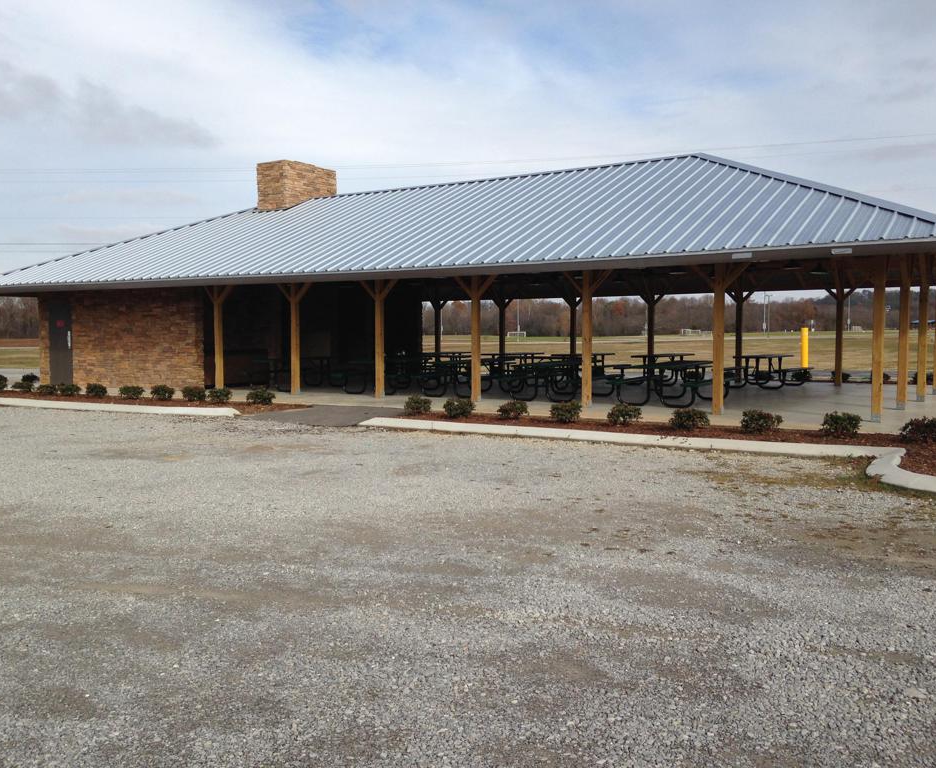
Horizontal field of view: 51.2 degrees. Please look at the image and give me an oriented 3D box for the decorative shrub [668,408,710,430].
[{"bbox_3d":[3.278,0.527,14.427,0.582,0.308,0.558,2,4,33],"label":"decorative shrub"}]

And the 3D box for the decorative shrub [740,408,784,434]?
[{"bbox_3d":[4.172,0.535,13.849,0.585,0.332,0.561,2,4,33],"label":"decorative shrub"}]

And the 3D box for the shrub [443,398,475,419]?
[{"bbox_3d":[-0.147,0.410,16.635,0.524,0.335,0.502,0,3,0],"label":"shrub"}]

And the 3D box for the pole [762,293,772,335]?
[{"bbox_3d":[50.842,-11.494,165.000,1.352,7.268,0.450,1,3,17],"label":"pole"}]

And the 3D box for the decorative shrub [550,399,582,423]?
[{"bbox_3d":[1.565,0.446,15.529,0.491,0.328,0.470,0,3,0],"label":"decorative shrub"}]

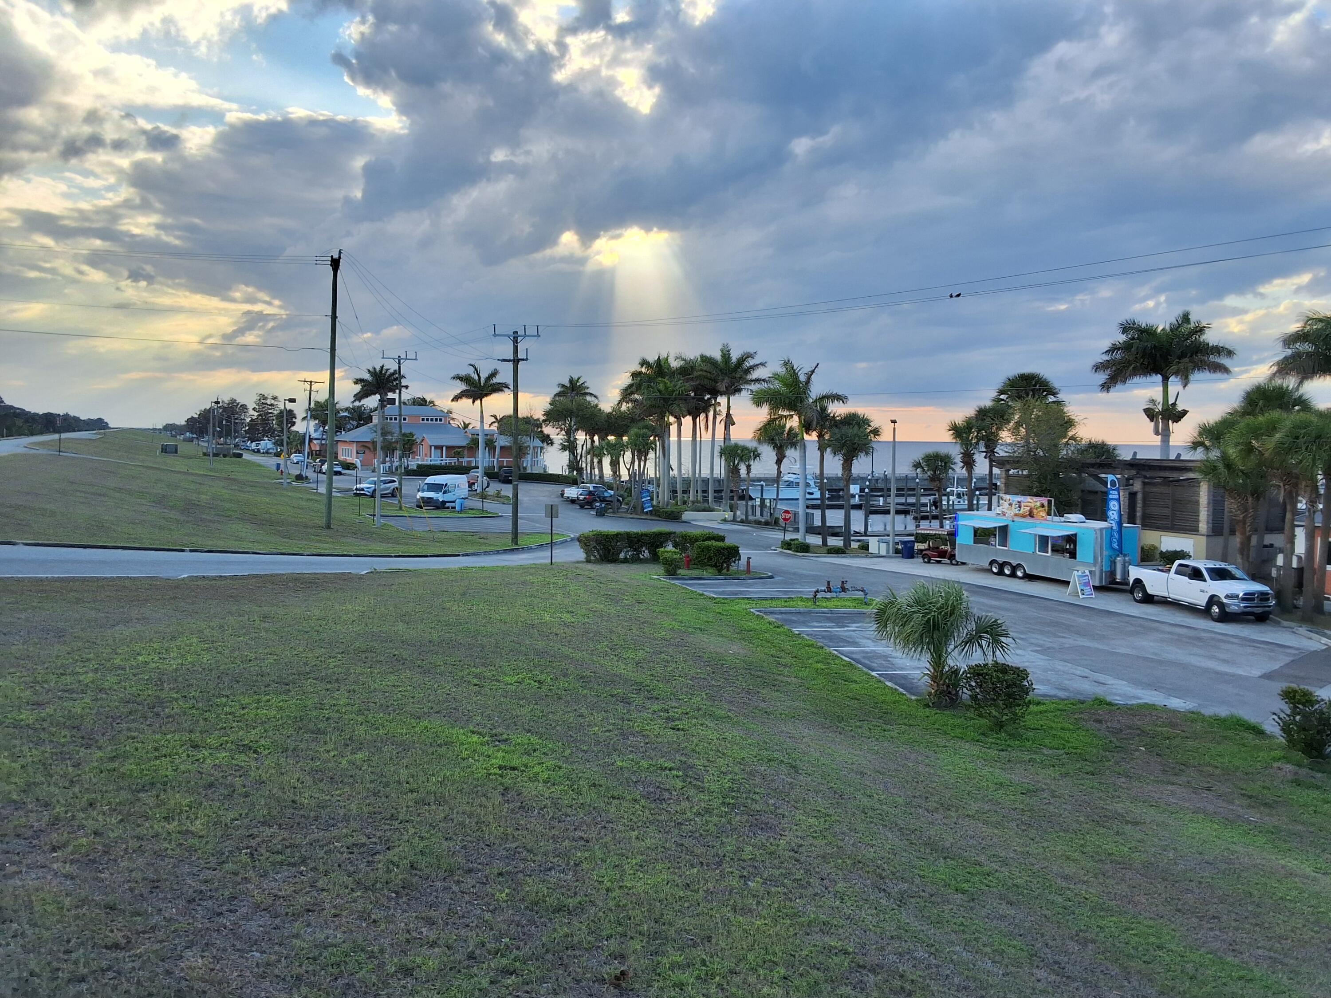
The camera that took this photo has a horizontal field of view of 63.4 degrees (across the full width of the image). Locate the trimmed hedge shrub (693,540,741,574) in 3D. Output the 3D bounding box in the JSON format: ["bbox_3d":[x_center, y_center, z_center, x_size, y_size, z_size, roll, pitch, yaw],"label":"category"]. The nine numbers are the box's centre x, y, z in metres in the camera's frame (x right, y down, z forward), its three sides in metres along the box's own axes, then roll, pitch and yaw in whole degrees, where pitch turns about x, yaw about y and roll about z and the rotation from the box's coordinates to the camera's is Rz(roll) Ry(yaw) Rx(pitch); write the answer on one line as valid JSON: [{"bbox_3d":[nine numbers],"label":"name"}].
[{"bbox_3d":[2.417,2.702,50.604,2.250,1.550,1.900,1,3,3],"label":"trimmed hedge shrub"}]

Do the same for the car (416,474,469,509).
[{"bbox_3d":[-18.742,-0.662,91.162,2.030,2.750,6.100,1,3,11],"label":"car"}]

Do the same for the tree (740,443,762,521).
[{"bbox_3d":[6.295,-1.226,79.876,1.800,5.790,1.800,1,3,0],"label":"tree"}]

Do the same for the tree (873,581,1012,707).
[{"bbox_3d":[6.416,3.367,24.958,3.250,2.970,2.900,2,3,15],"label":"tree"}]

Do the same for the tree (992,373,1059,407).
[{"bbox_3d":[20.581,-2.021,61.468,3.920,10.330,3.920,2,3,18],"label":"tree"}]

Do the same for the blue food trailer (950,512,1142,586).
[{"bbox_3d":[18.277,2.401,52.027,2.580,2.850,9.100,-1,4,-27],"label":"blue food trailer"}]

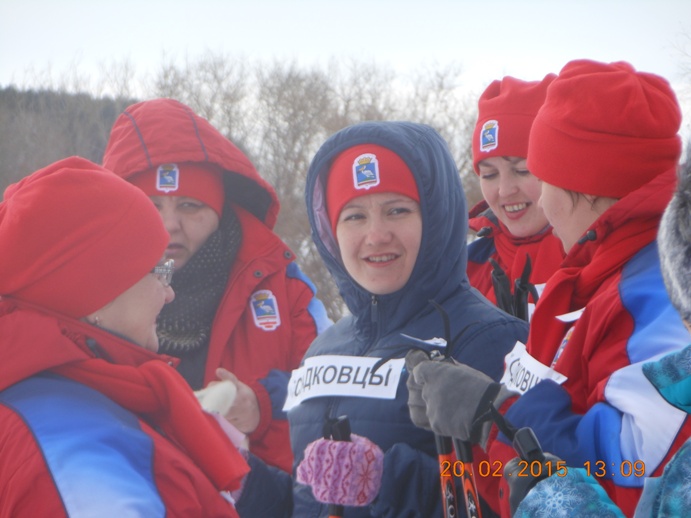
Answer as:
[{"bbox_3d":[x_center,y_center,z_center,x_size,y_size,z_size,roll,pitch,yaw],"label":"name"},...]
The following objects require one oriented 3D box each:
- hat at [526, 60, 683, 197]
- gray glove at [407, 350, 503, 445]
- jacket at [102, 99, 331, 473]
[{"bbox_3d":[0.344,-0.173,6.600,0.215,0.185,0.190,7,2,30],"label":"hat"},{"bbox_3d":[0.141,0.178,6.500,0.125,0.118,0.095,6,0,18],"label":"gray glove"},{"bbox_3d":[-0.236,0.188,7.700,0.560,0.870,0.400,0,0,5],"label":"jacket"}]

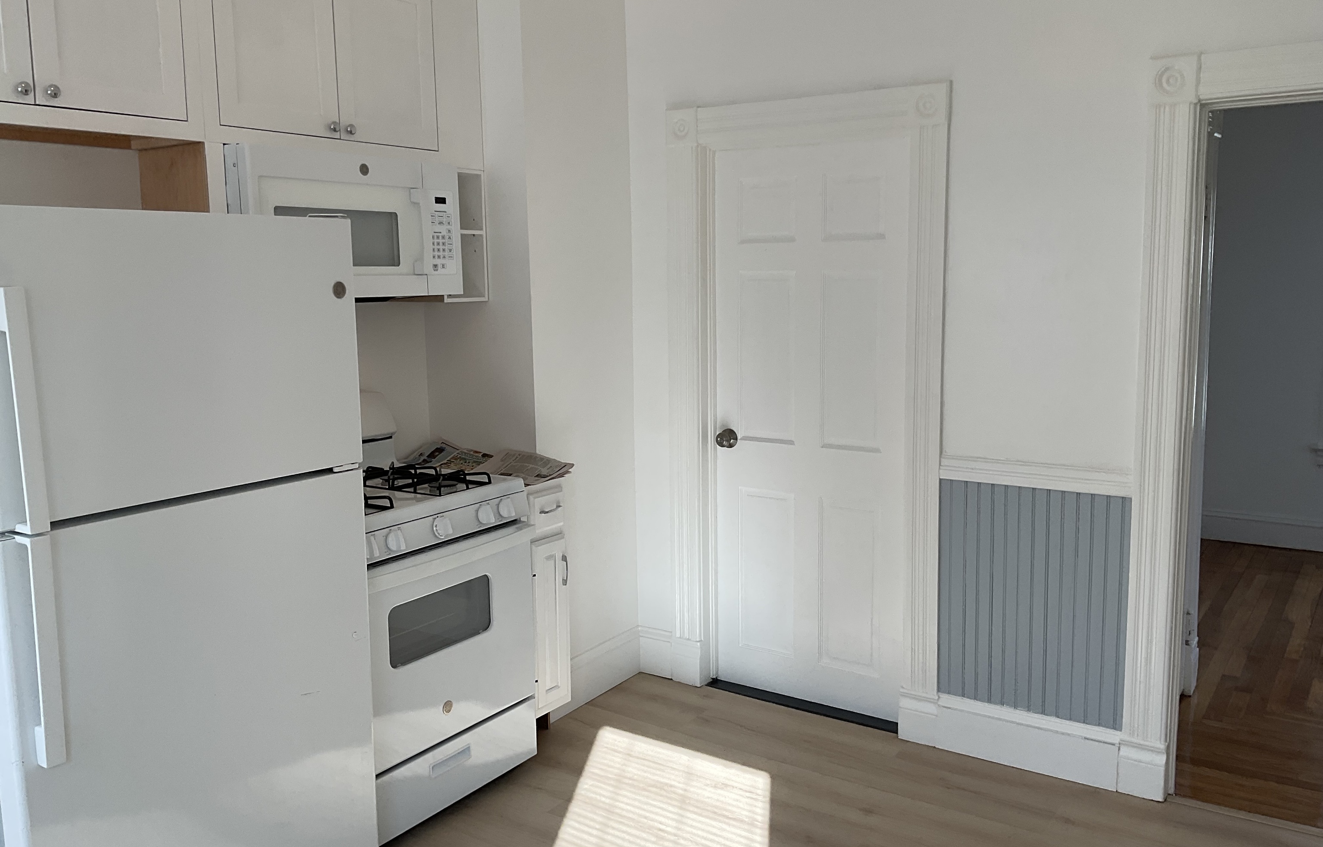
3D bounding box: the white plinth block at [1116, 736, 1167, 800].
[{"bbox_3d":[1.422,1.016,3.278,0.132,0.185,0.037,5,10,34],"label":"white plinth block"}]

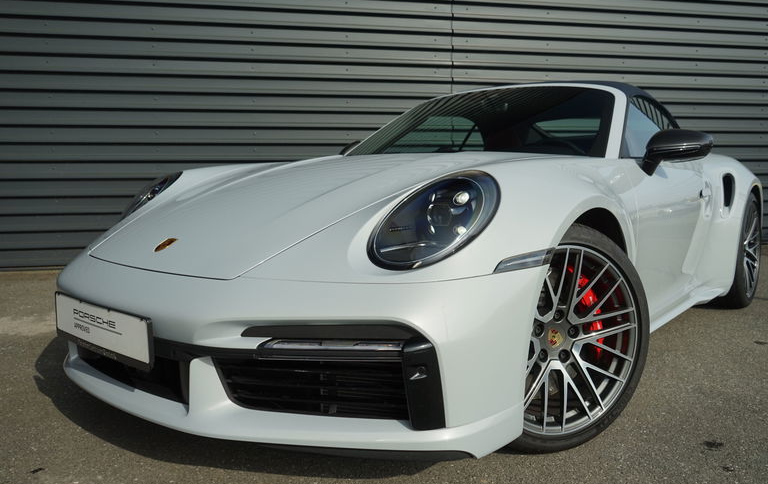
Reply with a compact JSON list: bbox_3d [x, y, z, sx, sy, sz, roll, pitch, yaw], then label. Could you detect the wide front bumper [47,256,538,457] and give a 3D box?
[{"bbox_3d":[-0.503,0.232,1.861,1.800,0.480,0.770,5,9,40],"label":"wide front bumper"}]

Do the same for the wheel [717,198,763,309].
[{"bbox_3d":[2.059,0.034,3.646,0.310,0.720,0.720,5,9,40],"label":"wheel"}]

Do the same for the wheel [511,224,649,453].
[{"bbox_3d":[0.472,0.268,1.795,0.686,0.686,0.260,-3,7,-22],"label":"wheel"}]

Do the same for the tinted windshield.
[{"bbox_3d":[0.402,-0.567,2.850,1.380,0.390,0.790,5,9,40],"label":"tinted windshield"}]

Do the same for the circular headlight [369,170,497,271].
[{"bbox_3d":[0.133,-0.067,1.471,0.260,0.230,0.350,5,9,40],"label":"circular headlight"}]

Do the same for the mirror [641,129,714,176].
[{"bbox_3d":[1.185,-0.362,2.419,0.250,0.185,0.160,5,9,40],"label":"mirror"}]

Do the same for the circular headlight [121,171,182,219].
[{"bbox_3d":[-0.960,-0.169,2.387,0.260,0.230,0.350,5,9,40],"label":"circular headlight"}]

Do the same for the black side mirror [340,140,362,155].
[{"bbox_3d":[-0.175,-0.489,3.560,0.250,0.185,0.160,5,9,40],"label":"black side mirror"}]

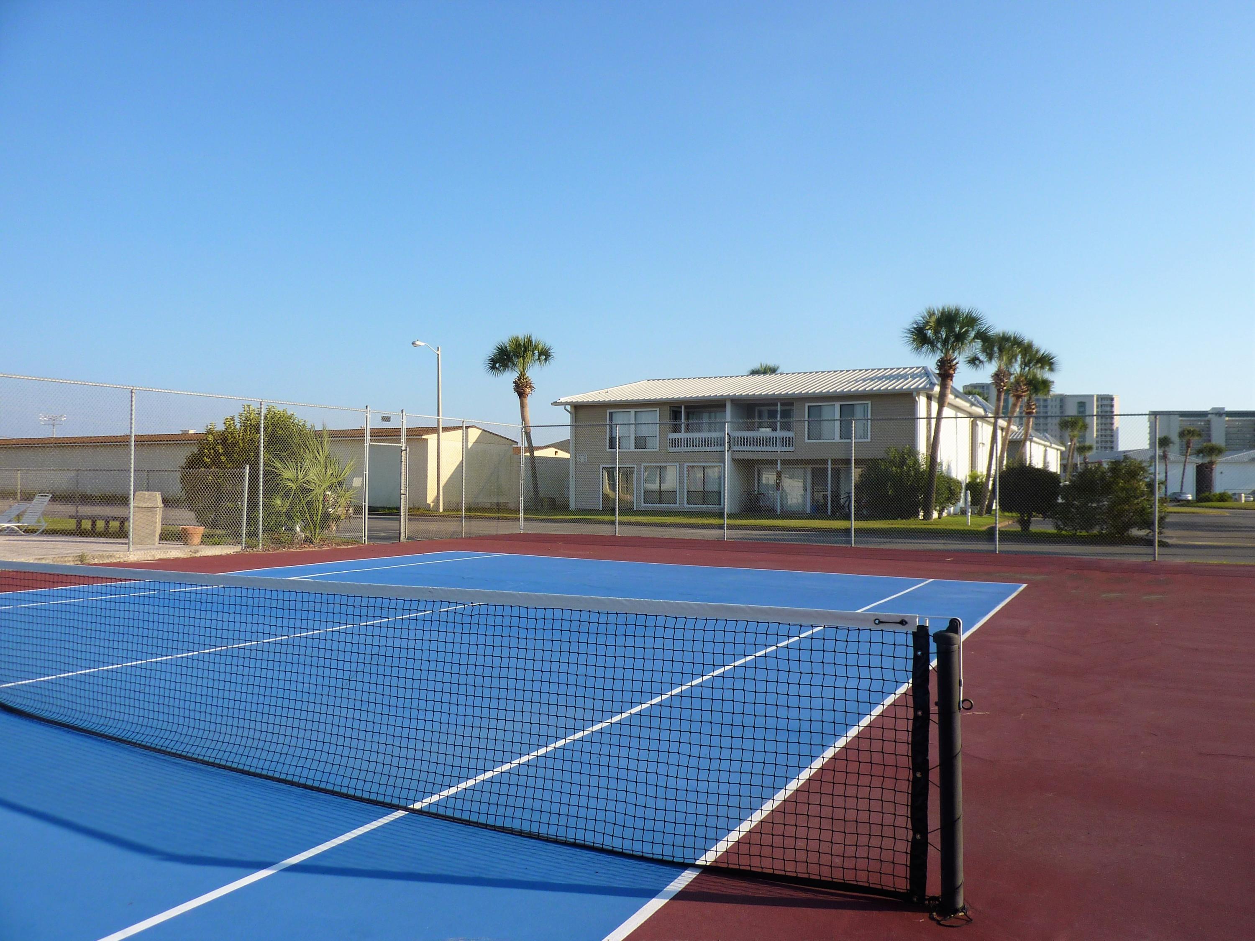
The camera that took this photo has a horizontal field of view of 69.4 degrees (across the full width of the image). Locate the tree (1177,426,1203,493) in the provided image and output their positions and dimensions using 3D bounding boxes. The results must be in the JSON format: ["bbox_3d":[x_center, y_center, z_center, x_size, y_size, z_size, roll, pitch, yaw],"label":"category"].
[{"bbox_3d":[73.828,-1.030,119.000,3.347,9.655,3.300,0,-1,0],"label":"tree"}]

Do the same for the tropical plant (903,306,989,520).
[{"bbox_3d":[13.691,-2.458,39.000,3.713,9.218,3.700,0,-1,0],"label":"tropical plant"}]

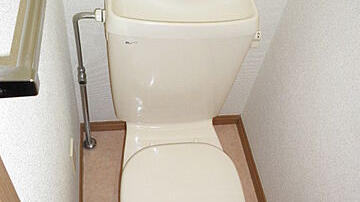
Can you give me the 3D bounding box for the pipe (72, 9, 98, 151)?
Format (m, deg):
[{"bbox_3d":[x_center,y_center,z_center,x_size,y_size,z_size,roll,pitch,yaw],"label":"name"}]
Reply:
[{"bbox_3d":[-0.333,-0.035,1.387,0.101,0.730,0.057,-2,52,-10],"label":"pipe"}]

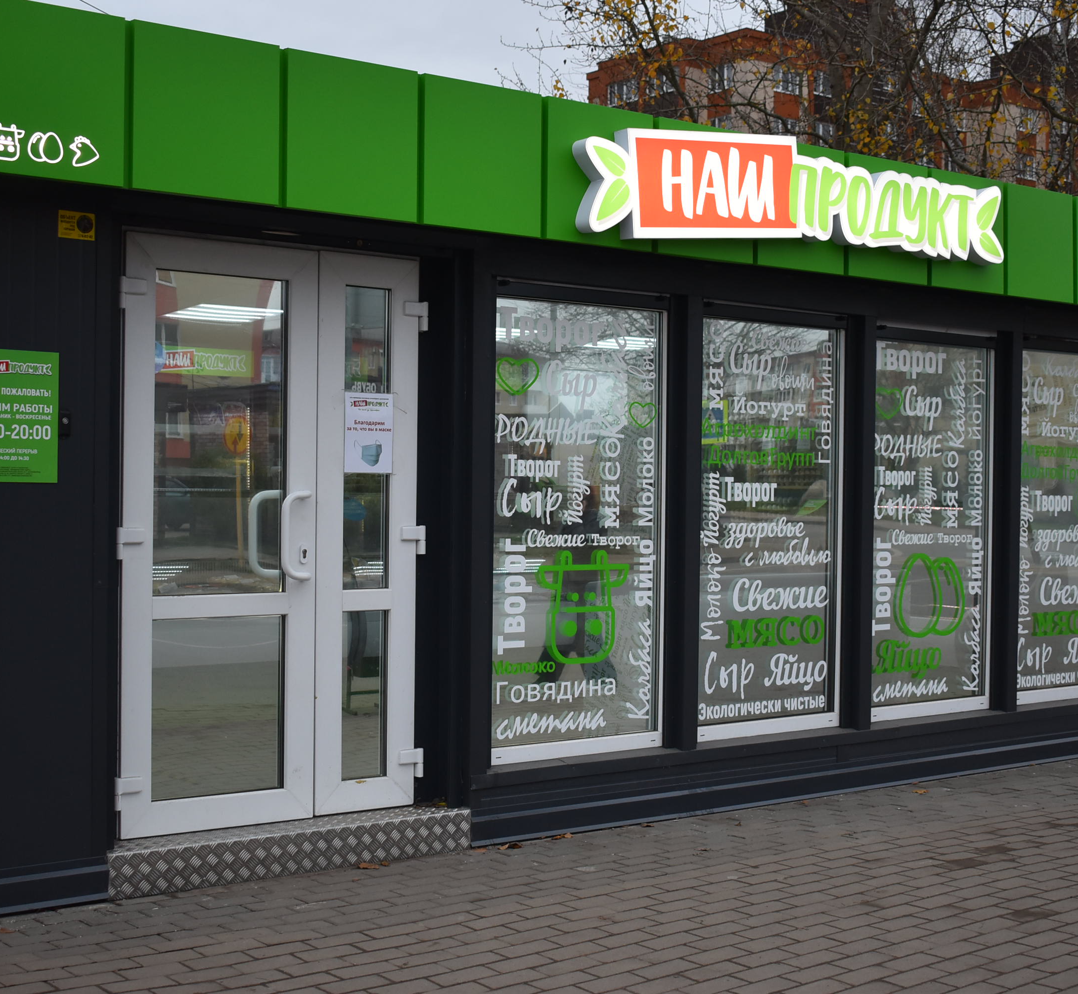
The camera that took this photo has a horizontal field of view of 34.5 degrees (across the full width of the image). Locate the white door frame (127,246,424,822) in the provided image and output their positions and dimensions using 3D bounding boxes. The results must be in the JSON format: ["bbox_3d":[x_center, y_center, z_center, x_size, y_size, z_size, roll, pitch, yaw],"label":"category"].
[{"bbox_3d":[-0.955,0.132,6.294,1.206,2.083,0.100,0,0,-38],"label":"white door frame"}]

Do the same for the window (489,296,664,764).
[{"bbox_3d":[0.142,0.134,7.065,0.922,1.832,0.080,0,0,-38],"label":"window"}]

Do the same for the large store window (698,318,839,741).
[{"bbox_3d":[1.008,0.139,7.745,0.925,1.831,0.080,0,0,-38],"label":"large store window"}]

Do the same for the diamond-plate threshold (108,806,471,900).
[{"bbox_3d":[-0.904,1.252,6.228,1.460,0.152,0.230,0,0,-38],"label":"diamond-plate threshold"}]

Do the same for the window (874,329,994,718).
[{"bbox_3d":[1.880,0.142,8.428,0.911,1.825,0.080,0,0,-38],"label":"window"}]

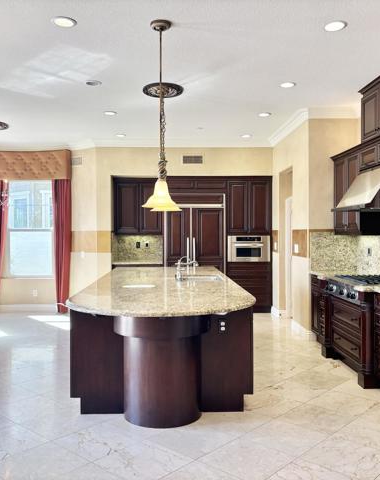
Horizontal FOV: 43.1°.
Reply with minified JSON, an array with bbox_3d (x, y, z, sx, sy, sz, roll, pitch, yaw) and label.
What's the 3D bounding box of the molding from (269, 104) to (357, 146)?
[{"bbox_3d":[1.774,-1.677,7.369,0.750,0.150,2.220,0,1,-3],"label":"molding"}]

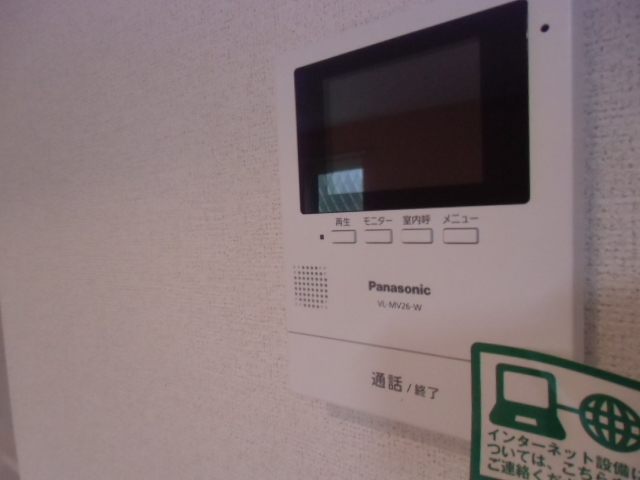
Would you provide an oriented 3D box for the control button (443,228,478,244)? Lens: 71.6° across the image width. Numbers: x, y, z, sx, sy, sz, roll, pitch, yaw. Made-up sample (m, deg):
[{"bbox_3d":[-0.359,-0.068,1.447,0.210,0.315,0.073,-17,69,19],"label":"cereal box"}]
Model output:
[{"bbox_3d":[0.054,-0.001,0.171,0.013,0.006,0.003,0,4,37],"label":"control button"}]

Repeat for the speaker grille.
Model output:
[{"bbox_3d":[-0.004,0.023,0.218,0.021,0.021,0.002,0,4,37],"label":"speaker grille"}]

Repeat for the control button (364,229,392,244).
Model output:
[{"bbox_3d":[0.025,-0.001,0.193,0.013,0.006,0.003,0,4,37],"label":"control button"}]

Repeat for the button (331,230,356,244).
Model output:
[{"bbox_3d":[0.011,-0.001,0.204,0.013,0.006,0.003,0,4,37],"label":"button"}]

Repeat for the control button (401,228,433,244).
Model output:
[{"bbox_3d":[0.040,-0.001,0.182,0.013,0.006,0.003,0,4,37],"label":"control button"}]

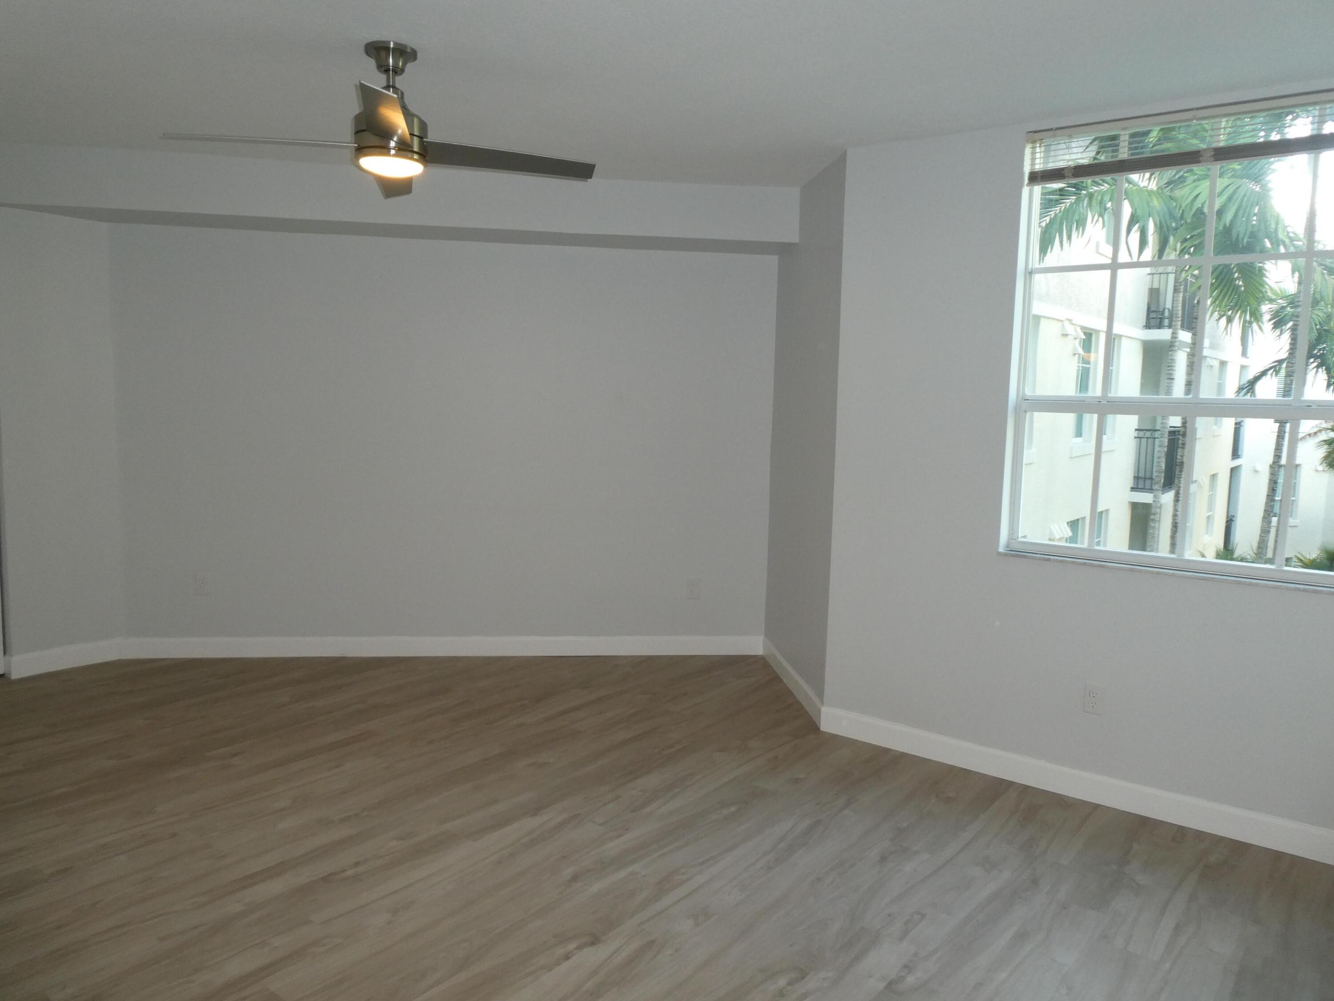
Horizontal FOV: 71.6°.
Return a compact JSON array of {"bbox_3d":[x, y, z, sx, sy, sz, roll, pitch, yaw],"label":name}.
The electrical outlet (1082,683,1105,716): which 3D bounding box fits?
[{"bbox_3d":[1.640,0.766,3.553,0.070,0.114,0.008,6,8,36],"label":"electrical outlet"}]

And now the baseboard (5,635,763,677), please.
[{"bbox_3d":[-1.374,0.855,5.069,3.954,0.117,0.386,1,6,-7],"label":"baseboard"}]

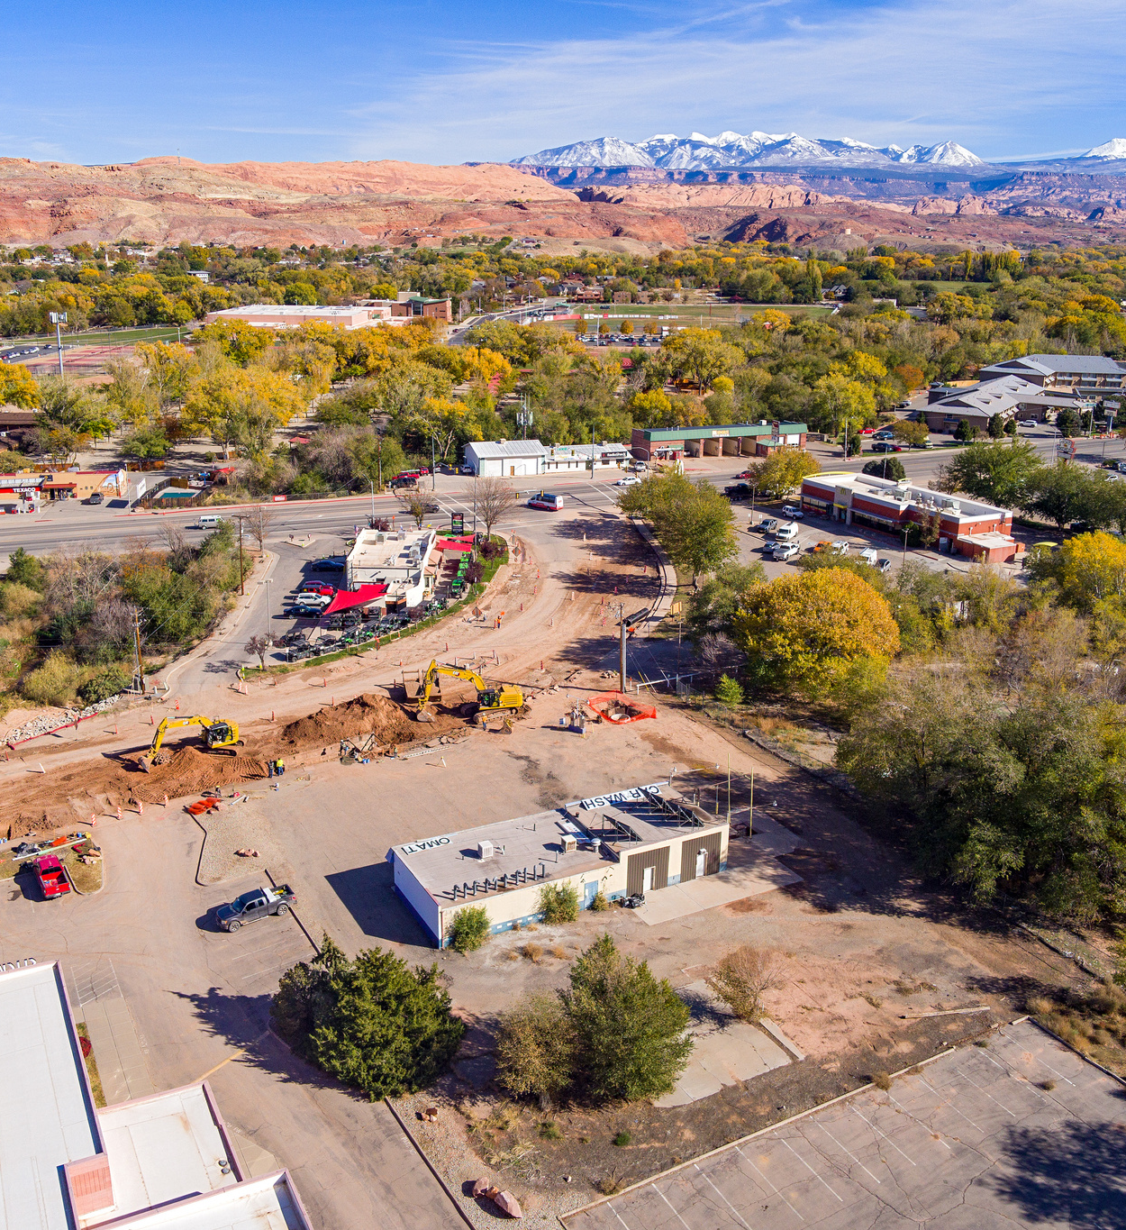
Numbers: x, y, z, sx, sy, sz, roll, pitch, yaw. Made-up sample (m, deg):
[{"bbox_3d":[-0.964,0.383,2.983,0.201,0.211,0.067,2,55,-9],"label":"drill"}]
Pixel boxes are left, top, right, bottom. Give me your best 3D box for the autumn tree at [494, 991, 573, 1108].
[{"bbox_3d":[-1.563,24.605,65.933,4.700,6.600,4.700,1,17,0],"label":"autumn tree"}]

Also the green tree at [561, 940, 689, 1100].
[{"bbox_3d":[3.600,22.740,69.060,7.000,8.400,7.000,1,18,0],"label":"green tree"}]

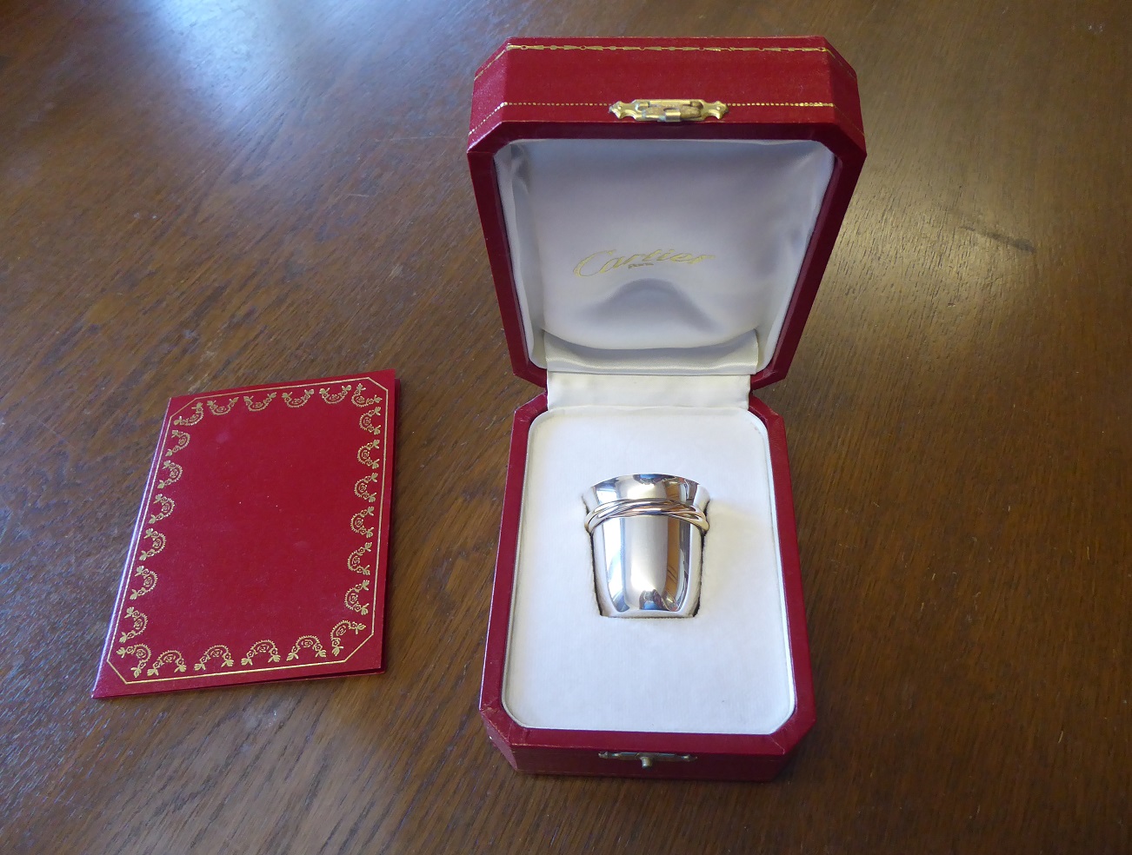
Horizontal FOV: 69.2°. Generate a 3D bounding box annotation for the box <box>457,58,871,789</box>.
[{"bbox_3d":[0.024,-0.003,0.223,0.094,0.152,0.152,1,54,4],"label":"box"}]

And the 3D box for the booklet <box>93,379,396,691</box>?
[{"bbox_3d":[-0.110,0.032,0.297,0.091,0.005,0.123,-6,54,0],"label":"booklet"}]

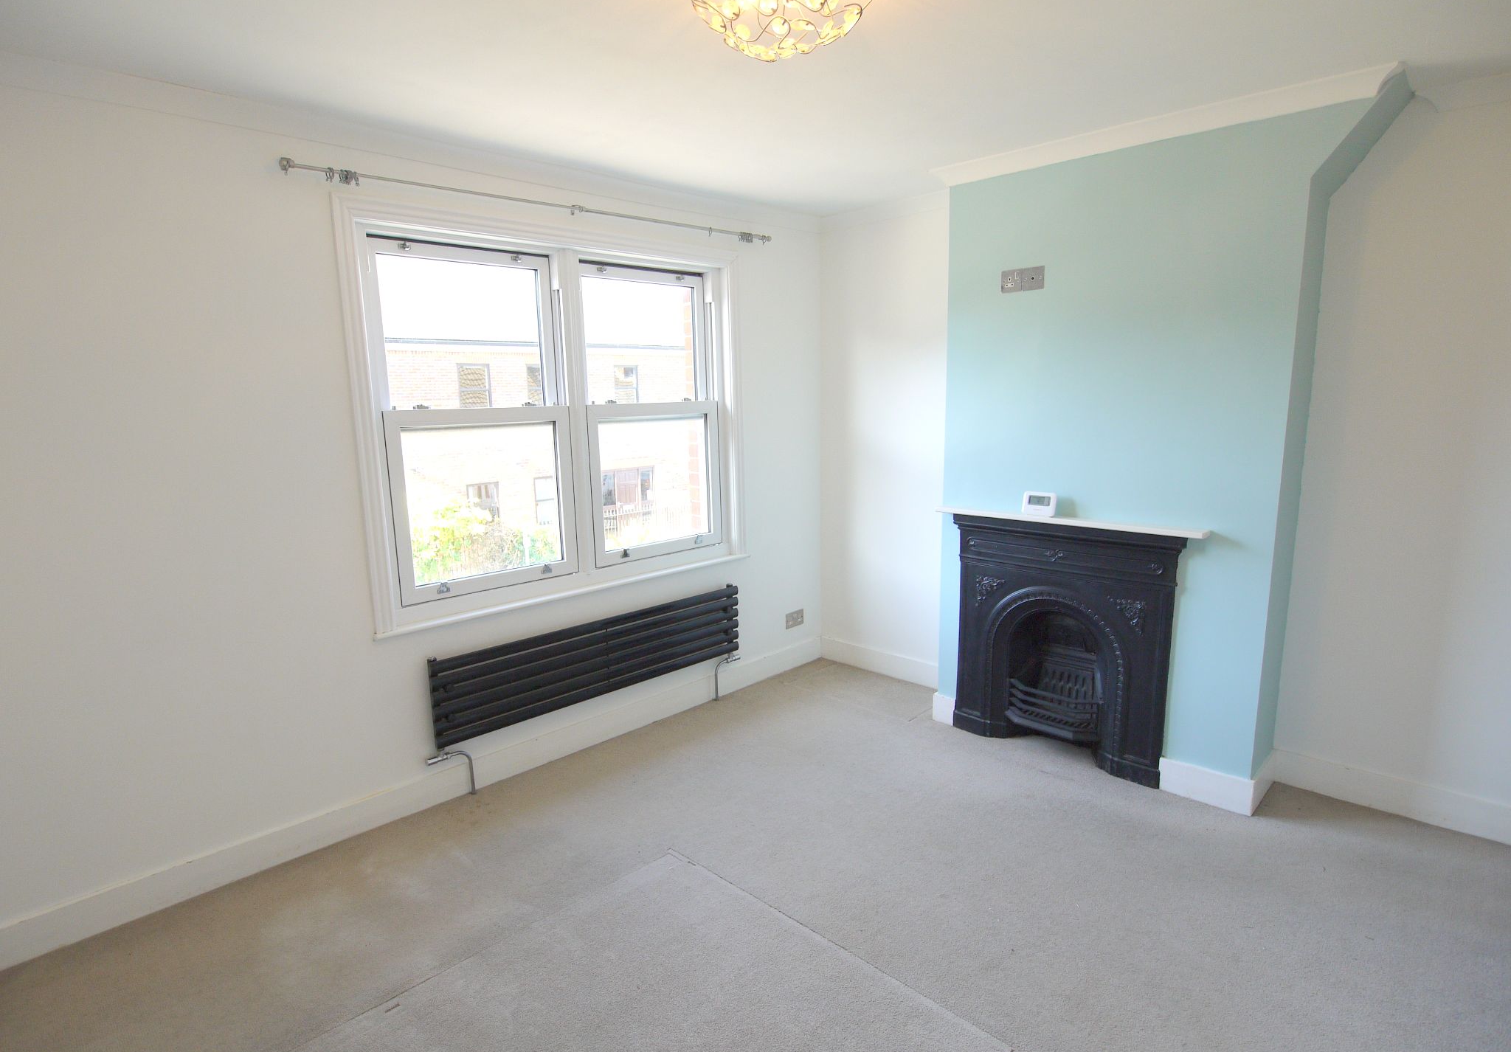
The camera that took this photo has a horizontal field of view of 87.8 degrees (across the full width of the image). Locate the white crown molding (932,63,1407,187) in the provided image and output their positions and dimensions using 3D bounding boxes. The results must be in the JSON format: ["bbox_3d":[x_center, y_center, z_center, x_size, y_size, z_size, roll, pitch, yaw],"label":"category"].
[{"bbox_3d":[1.300,-1.369,2.784,1.510,0.067,0.065,8,13,42],"label":"white crown molding"}]

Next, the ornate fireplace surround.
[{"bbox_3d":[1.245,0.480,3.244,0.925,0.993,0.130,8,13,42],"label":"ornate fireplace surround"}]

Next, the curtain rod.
[{"bbox_3d":[-0.692,-1.246,3.120,2.110,0.050,0.080,-11,14,-43],"label":"curtain rod"}]

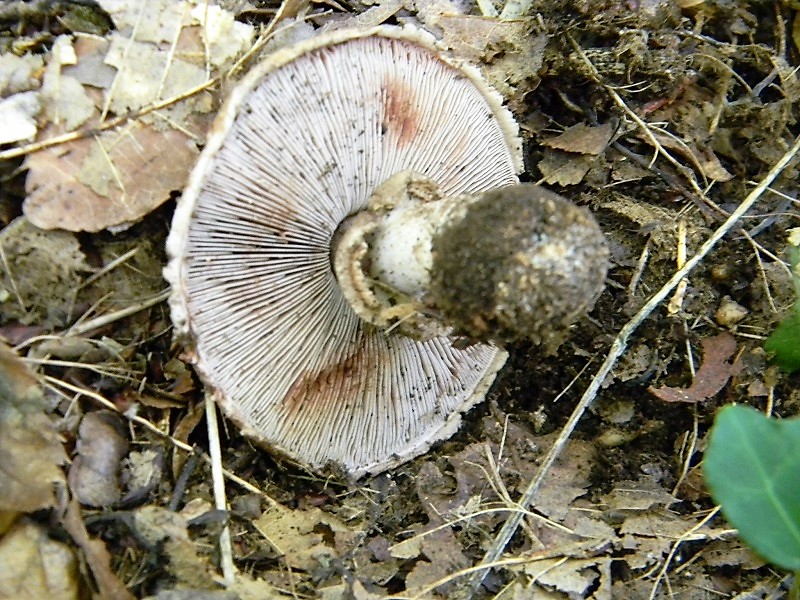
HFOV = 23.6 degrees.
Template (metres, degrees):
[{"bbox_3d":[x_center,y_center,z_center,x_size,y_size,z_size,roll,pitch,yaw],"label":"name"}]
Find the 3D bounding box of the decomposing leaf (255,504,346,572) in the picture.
[{"bbox_3d":[-0.021,0.049,0.396,0.019,0.003,0.013,5,65,2],"label":"decomposing leaf"}]

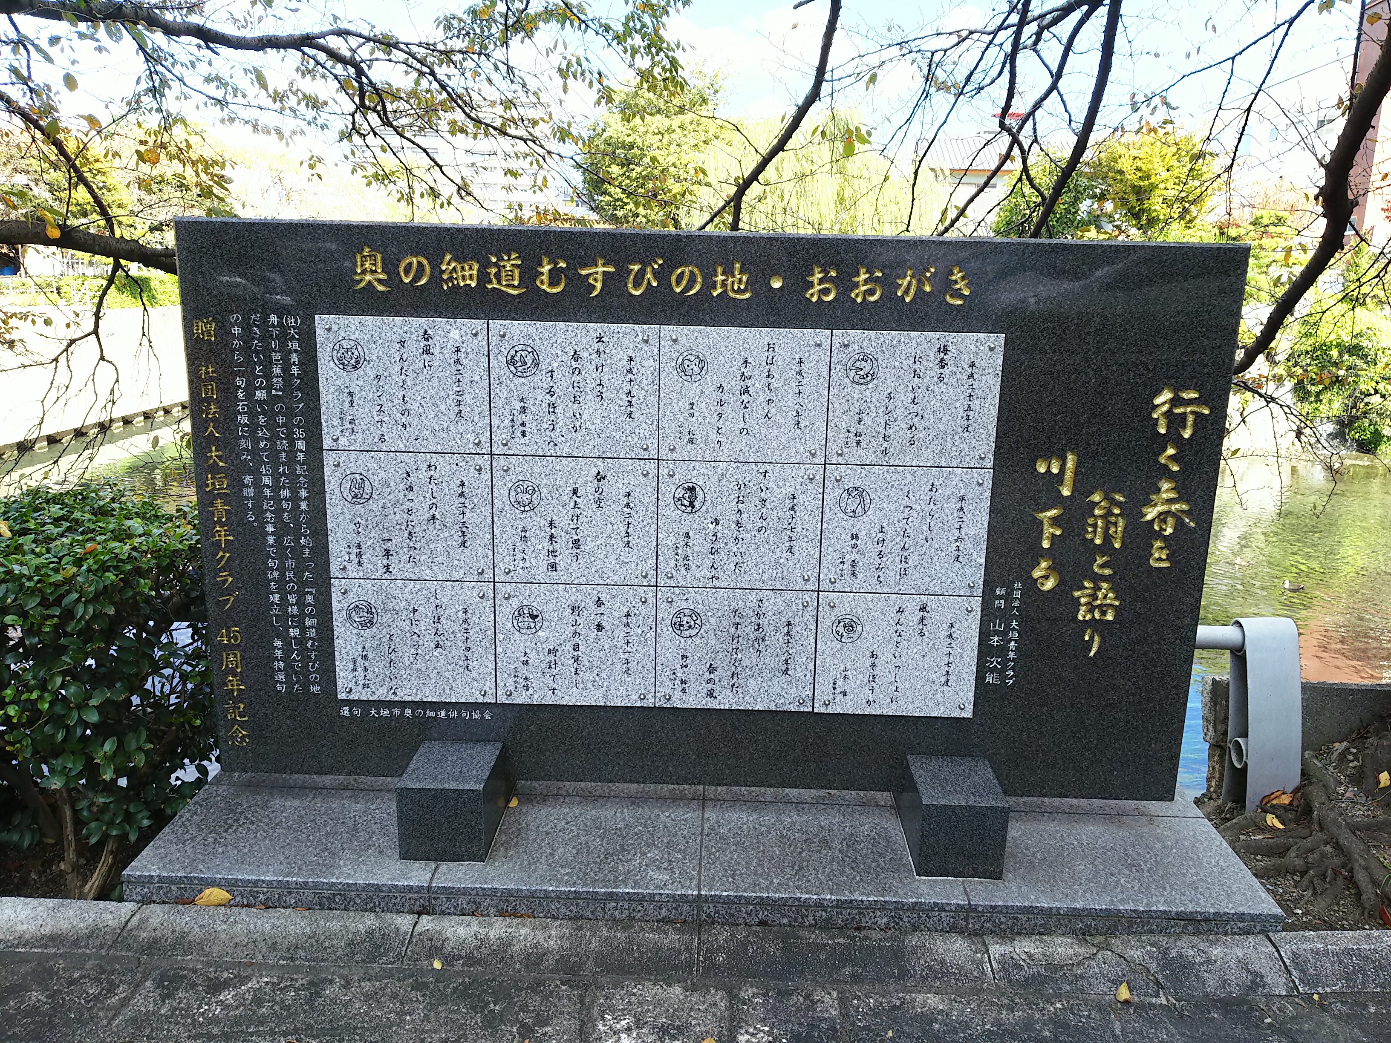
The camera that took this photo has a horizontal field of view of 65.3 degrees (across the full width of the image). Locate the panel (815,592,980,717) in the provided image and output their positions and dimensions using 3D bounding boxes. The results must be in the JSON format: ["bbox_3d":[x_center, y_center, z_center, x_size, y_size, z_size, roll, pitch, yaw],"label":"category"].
[{"bbox_3d":[0.471,0.313,2.551,0.373,0.296,0.020,2,13,1],"label":"panel"}]

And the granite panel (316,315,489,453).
[{"bbox_3d":[-0.648,-0.303,2.431,0.379,0.296,0.020,2,13,1],"label":"granite panel"}]

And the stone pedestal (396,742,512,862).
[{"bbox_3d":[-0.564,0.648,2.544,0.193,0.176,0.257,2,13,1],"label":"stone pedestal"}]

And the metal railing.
[{"bbox_3d":[1.375,0.484,2.724,0.241,0.483,0.132,2,13,1],"label":"metal railing"}]

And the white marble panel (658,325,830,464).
[{"bbox_3d":[0.114,-0.293,2.522,0.391,0.309,0.020,2,14,0],"label":"white marble panel"}]

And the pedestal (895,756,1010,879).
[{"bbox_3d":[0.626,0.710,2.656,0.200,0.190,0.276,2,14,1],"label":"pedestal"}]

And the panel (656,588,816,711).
[{"bbox_3d":[0.099,0.315,2.668,0.391,0.310,0.020,2,14,0],"label":"panel"}]

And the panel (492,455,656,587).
[{"bbox_3d":[-0.275,-0.001,2.494,0.373,0.296,0.020,2,13,1],"label":"panel"}]

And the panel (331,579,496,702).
[{"bbox_3d":[-0.689,0.293,2.674,0.391,0.310,0.020,2,14,0],"label":"panel"}]

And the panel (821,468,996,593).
[{"bbox_3d":[0.478,0.021,2.481,0.373,0.296,0.020,2,13,1],"label":"panel"}]

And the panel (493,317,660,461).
[{"bbox_3d":[-0.268,-0.292,2.425,0.373,0.296,0.020,2,13,1],"label":"panel"}]

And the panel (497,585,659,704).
[{"bbox_3d":[-0.282,0.291,2.564,0.373,0.296,0.020,2,13,1],"label":"panel"}]

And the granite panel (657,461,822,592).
[{"bbox_3d":[0.106,0.010,2.595,0.391,0.310,0.020,2,14,0],"label":"granite panel"}]

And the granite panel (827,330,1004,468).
[{"bbox_3d":[0.508,-0.283,2.519,0.391,0.309,0.020,2,14,0],"label":"granite panel"}]

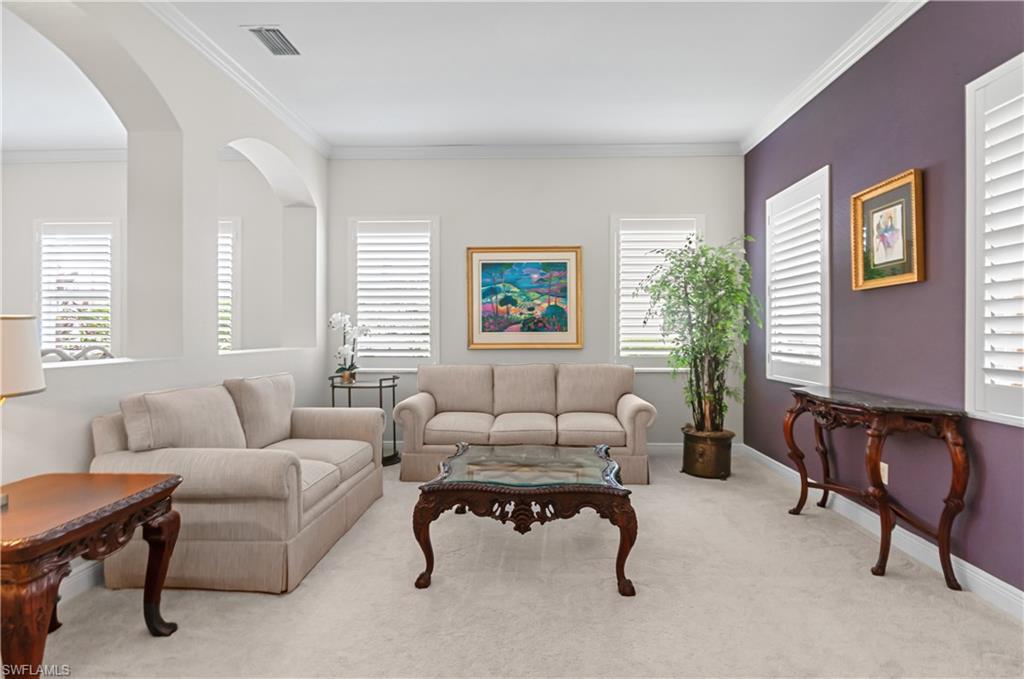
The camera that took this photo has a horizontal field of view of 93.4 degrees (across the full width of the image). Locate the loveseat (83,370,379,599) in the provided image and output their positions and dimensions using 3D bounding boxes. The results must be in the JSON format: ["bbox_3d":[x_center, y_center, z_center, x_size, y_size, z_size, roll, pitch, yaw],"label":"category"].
[{"bbox_3d":[-1.461,0.711,2.978,0.931,0.921,1.475,0,1,2],"label":"loveseat"}]

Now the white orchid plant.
[{"bbox_3d":[-1.514,0.056,4.548,0.370,0.615,0.250,0,0,2],"label":"white orchid plant"}]

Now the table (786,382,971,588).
[{"bbox_3d":[1.986,0.763,2.852,0.366,0.842,1.208,0,1,2],"label":"table"}]

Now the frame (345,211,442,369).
[{"bbox_3d":[-1.171,-0.452,4.804,0.925,1.545,0.070,0,0,2],"label":"frame"}]

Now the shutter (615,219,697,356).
[{"bbox_3d":[1.427,-0.502,4.730,0.792,1.386,0.059,0,1,2],"label":"shutter"}]

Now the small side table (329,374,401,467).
[{"bbox_3d":[-1.383,0.754,4.546,0.668,0.802,0.554,0,1,2],"label":"small side table"}]

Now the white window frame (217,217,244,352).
[{"bbox_3d":[-3.195,-0.498,4.922,0.896,1.485,0.069,0,1,2],"label":"white window frame"}]

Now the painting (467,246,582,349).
[{"bbox_3d":[0.131,-0.409,4.771,1.141,1.010,0.050,0,1,2],"label":"painting"}]

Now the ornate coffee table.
[{"bbox_3d":[0.102,0.934,2.736,1.040,0.487,1.020,0,0,5],"label":"ornate coffee table"}]

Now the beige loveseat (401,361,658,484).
[{"bbox_3d":[0.118,0.696,4.348,2.158,0.931,0.881,0,1,2],"label":"beige loveseat"}]

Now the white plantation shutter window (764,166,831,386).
[{"bbox_3d":[2.238,-0.432,3.816,0.060,1.570,0.885,0,0,2],"label":"white plantation shutter window"}]

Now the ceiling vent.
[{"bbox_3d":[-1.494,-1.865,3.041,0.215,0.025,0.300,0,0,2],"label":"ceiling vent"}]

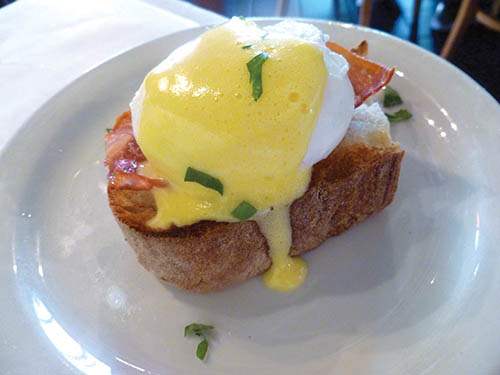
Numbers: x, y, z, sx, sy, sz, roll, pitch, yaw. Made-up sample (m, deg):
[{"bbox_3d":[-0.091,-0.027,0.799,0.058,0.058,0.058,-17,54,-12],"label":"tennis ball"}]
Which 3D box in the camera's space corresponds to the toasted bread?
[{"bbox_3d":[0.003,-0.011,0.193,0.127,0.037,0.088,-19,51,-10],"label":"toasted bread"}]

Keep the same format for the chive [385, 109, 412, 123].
[{"bbox_3d":[0.083,-0.041,0.228,0.016,0.004,0.007,-13,50,-5],"label":"chive"}]

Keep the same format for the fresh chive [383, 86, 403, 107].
[{"bbox_3d":[0.083,-0.053,0.236,0.011,0.004,0.011,-7,49,0],"label":"fresh chive"}]

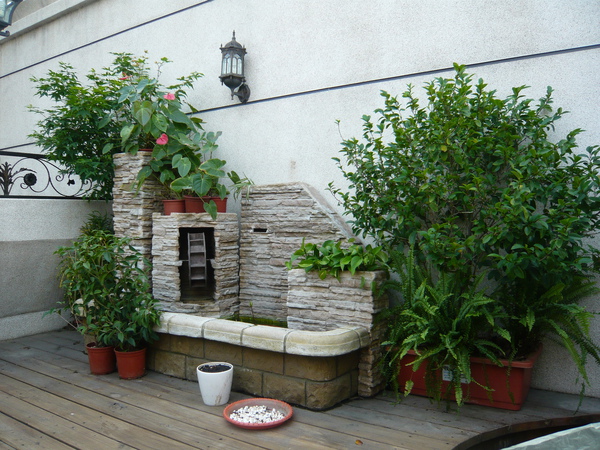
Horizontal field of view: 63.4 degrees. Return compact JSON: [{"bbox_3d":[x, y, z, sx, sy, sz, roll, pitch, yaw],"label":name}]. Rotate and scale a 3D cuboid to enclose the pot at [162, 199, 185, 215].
[{"bbox_3d":[-1.145,-0.152,4.484,0.200,0.163,0.200,0,1,0],"label":"pot"}]

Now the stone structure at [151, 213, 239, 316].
[{"bbox_3d":[-0.968,0.360,4.412,0.892,0.934,0.221,0,1,35],"label":"stone structure"}]

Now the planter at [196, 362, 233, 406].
[{"bbox_3d":[-0.483,0.928,2.818,0.209,0.197,0.209,0,2,0],"label":"planter"}]

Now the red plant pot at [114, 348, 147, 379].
[{"bbox_3d":[-1.129,0.913,3.241,0.209,0.190,0.209,0,2,0],"label":"red plant pot"}]

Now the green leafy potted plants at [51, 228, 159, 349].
[{"bbox_3d":[-1.338,0.430,3.338,0.717,0.784,0.582,0,2,-22],"label":"green leafy potted plants"}]

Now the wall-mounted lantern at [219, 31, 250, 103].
[{"bbox_3d":[-0.556,-1.363,4.157,0.230,0.592,0.286,2,2,32],"label":"wall-mounted lantern"}]

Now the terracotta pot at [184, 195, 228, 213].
[{"bbox_3d":[-0.824,-0.171,4.274,0.357,0.173,0.241,0,1,35],"label":"terracotta pot"}]

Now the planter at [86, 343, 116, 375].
[{"bbox_3d":[-1.351,0.910,3.318,0.205,0.188,0.205,2,2,32],"label":"planter"}]

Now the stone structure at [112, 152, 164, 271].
[{"bbox_3d":[-1.182,0.236,3.703,0.321,1.514,0.314,2,2,32],"label":"stone structure"}]

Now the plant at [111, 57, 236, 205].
[{"bbox_3d":[-1.171,-0.813,4.331,1.103,1.228,0.630,0,1,35],"label":"plant"}]

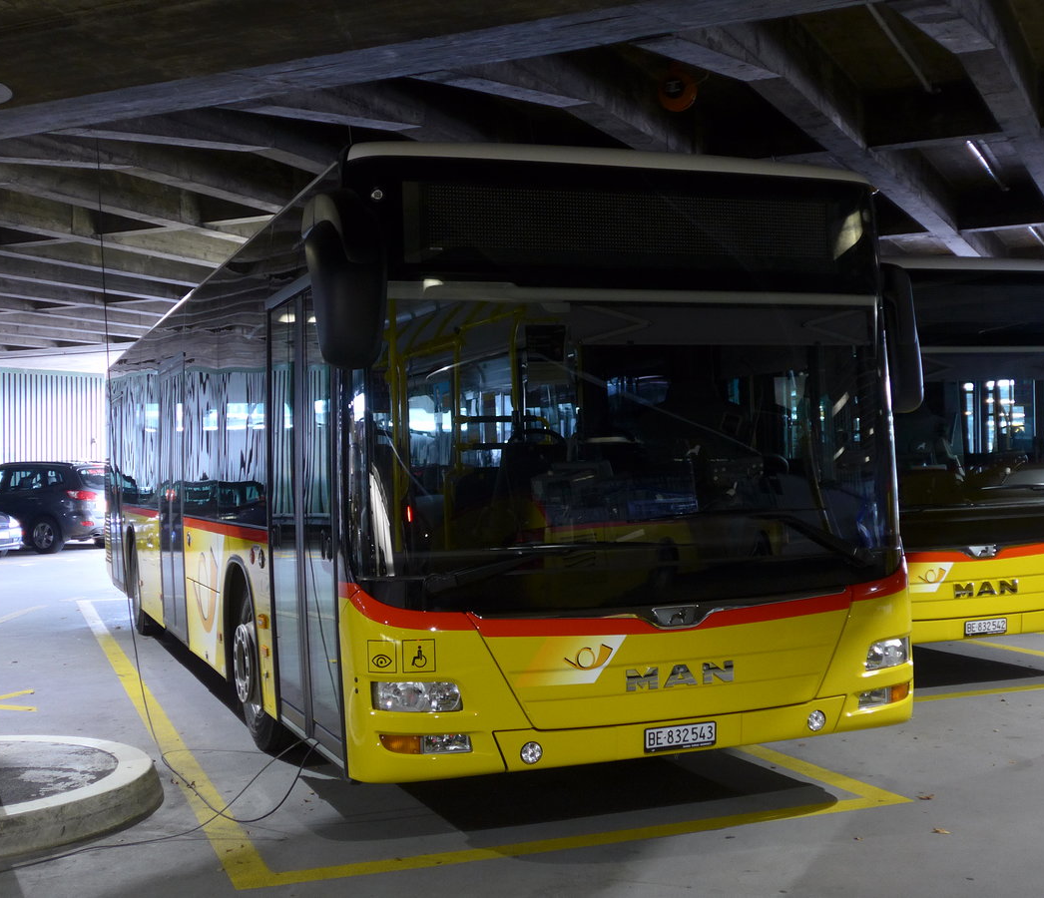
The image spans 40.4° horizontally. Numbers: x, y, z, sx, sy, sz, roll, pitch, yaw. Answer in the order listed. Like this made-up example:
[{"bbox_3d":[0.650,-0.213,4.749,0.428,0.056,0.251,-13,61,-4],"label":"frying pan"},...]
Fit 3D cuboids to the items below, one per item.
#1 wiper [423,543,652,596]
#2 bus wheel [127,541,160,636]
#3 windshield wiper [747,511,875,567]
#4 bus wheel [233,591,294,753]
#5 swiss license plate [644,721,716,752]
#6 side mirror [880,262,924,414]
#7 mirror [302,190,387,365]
[{"bbox_3d":[0.085,0.451,5.534,1.000,0.160,0.130,-2,-1,-21],"label":"wiper"},{"bbox_3d":[-3.463,1.252,13.310,0.320,0.960,0.960,-2,-1,-21],"label":"bus wheel"},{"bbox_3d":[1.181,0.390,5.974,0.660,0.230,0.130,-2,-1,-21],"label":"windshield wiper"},{"bbox_3d":[-1.345,1.133,7.720,0.300,0.960,0.960,-2,-1,-21],"label":"bus wheel"},{"bbox_3d":[0.628,1.142,5.602,0.310,0.095,0.020,-2,-1,-21],"label":"swiss license plate"},{"bbox_3d":[1.685,-0.500,6.531,0.250,0.670,0.220,-2,-1,-21],"label":"side mirror"},{"bbox_3d":[-0.630,-0.592,5.079,0.260,0.600,0.220,-2,-1,-21],"label":"mirror"}]

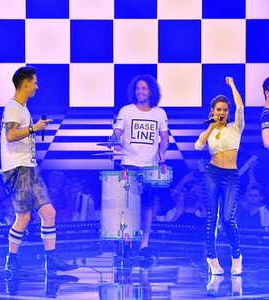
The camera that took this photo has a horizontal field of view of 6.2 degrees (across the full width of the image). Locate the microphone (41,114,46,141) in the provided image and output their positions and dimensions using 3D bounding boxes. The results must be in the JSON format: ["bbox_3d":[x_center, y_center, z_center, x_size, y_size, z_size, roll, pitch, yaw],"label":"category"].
[{"bbox_3d":[-0.811,-0.200,22.300,0.046,0.238,0.046,3,1,0],"label":"microphone"}]

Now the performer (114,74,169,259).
[{"bbox_3d":[0.068,0.166,24.400,0.550,1.803,0.420,0,1,0],"label":"performer"}]

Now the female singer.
[{"bbox_3d":[0.759,0.230,22.100,0.450,1.757,0.400,0,1,7],"label":"female singer"}]

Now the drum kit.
[{"bbox_3d":[0.000,0.490,23.800,0.750,1.160,0.600,0,1,0],"label":"drum kit"}]

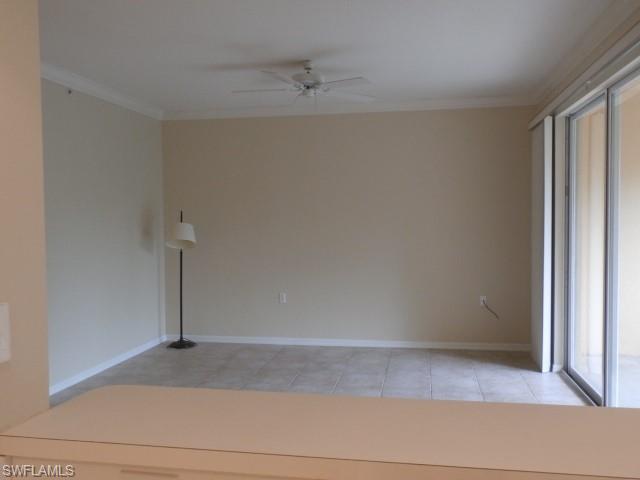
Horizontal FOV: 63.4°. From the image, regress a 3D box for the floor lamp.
[{"bbox_3d":[-1.626,0.448,6.045,0.345,1.575,0.345,0,2,9],"label":"floor lamp"}]

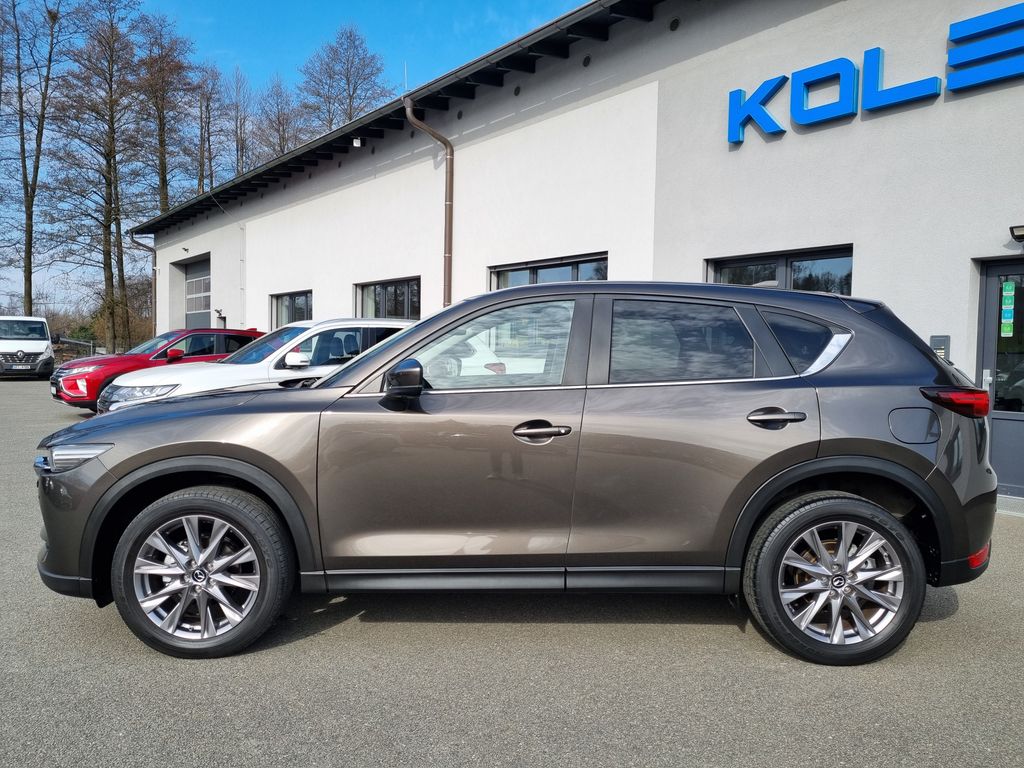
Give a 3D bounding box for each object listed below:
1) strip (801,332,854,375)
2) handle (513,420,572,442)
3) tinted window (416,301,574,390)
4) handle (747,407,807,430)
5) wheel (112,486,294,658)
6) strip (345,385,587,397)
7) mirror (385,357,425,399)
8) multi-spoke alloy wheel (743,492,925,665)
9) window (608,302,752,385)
[{"bbox_3d":[1.360,-0.128,3.330,0.243,0.200,0.080,1,-6,-1],"label":"strip"},{"bbox_3d":[0.127,0.198,3.202,0.243,0.080,0.060,1,2,-1],"label":"handle"},{"bbox_3d":[-0.099,-0.176,3.337,0.760,0.421,0.090,1,-10,-1],"label":"tinted window"},{"bbox_3d":[1.113,0.145,3.234,0.249,0.089,0.060,1,2,-1],"label":"handle"},{"bbox_3d":[-1.307,0.789,3.289,0.730,0.720,0.235,1,2,-1],"label":"wheel"},{"bbox_3d":[-0.197,0.029,3.257,1.025,0.024,0.025,-2,2,0],"label":"strip"},{"bbox_3d":[-0.433,-0.012,3.099,0.163,0.179,0.230,1,2,-1],"label":"mirror"},{"bbox_3d":[1.390,0.836,3.358,0.730,0.720,0.235,1,2,-1],"label":"multi-spoke alloy wheel"},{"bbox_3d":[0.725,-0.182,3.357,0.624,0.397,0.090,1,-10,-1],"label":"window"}]

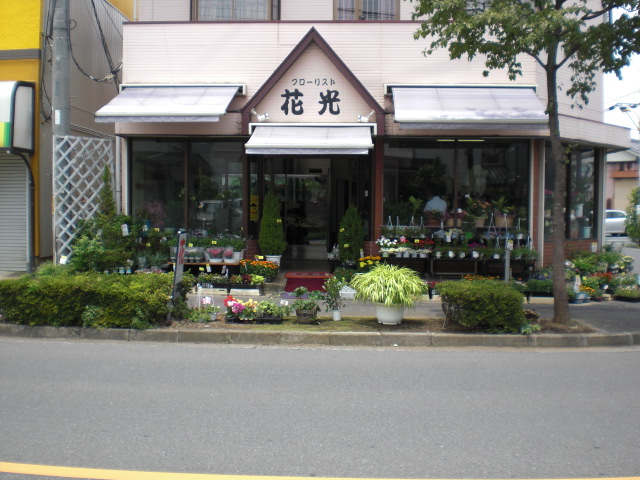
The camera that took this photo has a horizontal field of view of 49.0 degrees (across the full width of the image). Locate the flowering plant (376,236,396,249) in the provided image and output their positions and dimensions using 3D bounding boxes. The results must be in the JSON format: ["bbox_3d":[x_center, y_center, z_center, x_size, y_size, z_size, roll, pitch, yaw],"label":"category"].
[{"bbox_3d":[1.139,0.042,12.064,0.360,0.189,0.300,0,3,2],"label":"flowering plant"}]

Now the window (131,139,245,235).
[{"bbox_3d":[-2.420,-0.930,12.900,2.100,1.840,0.100,0,3,3],"label":"window"}]

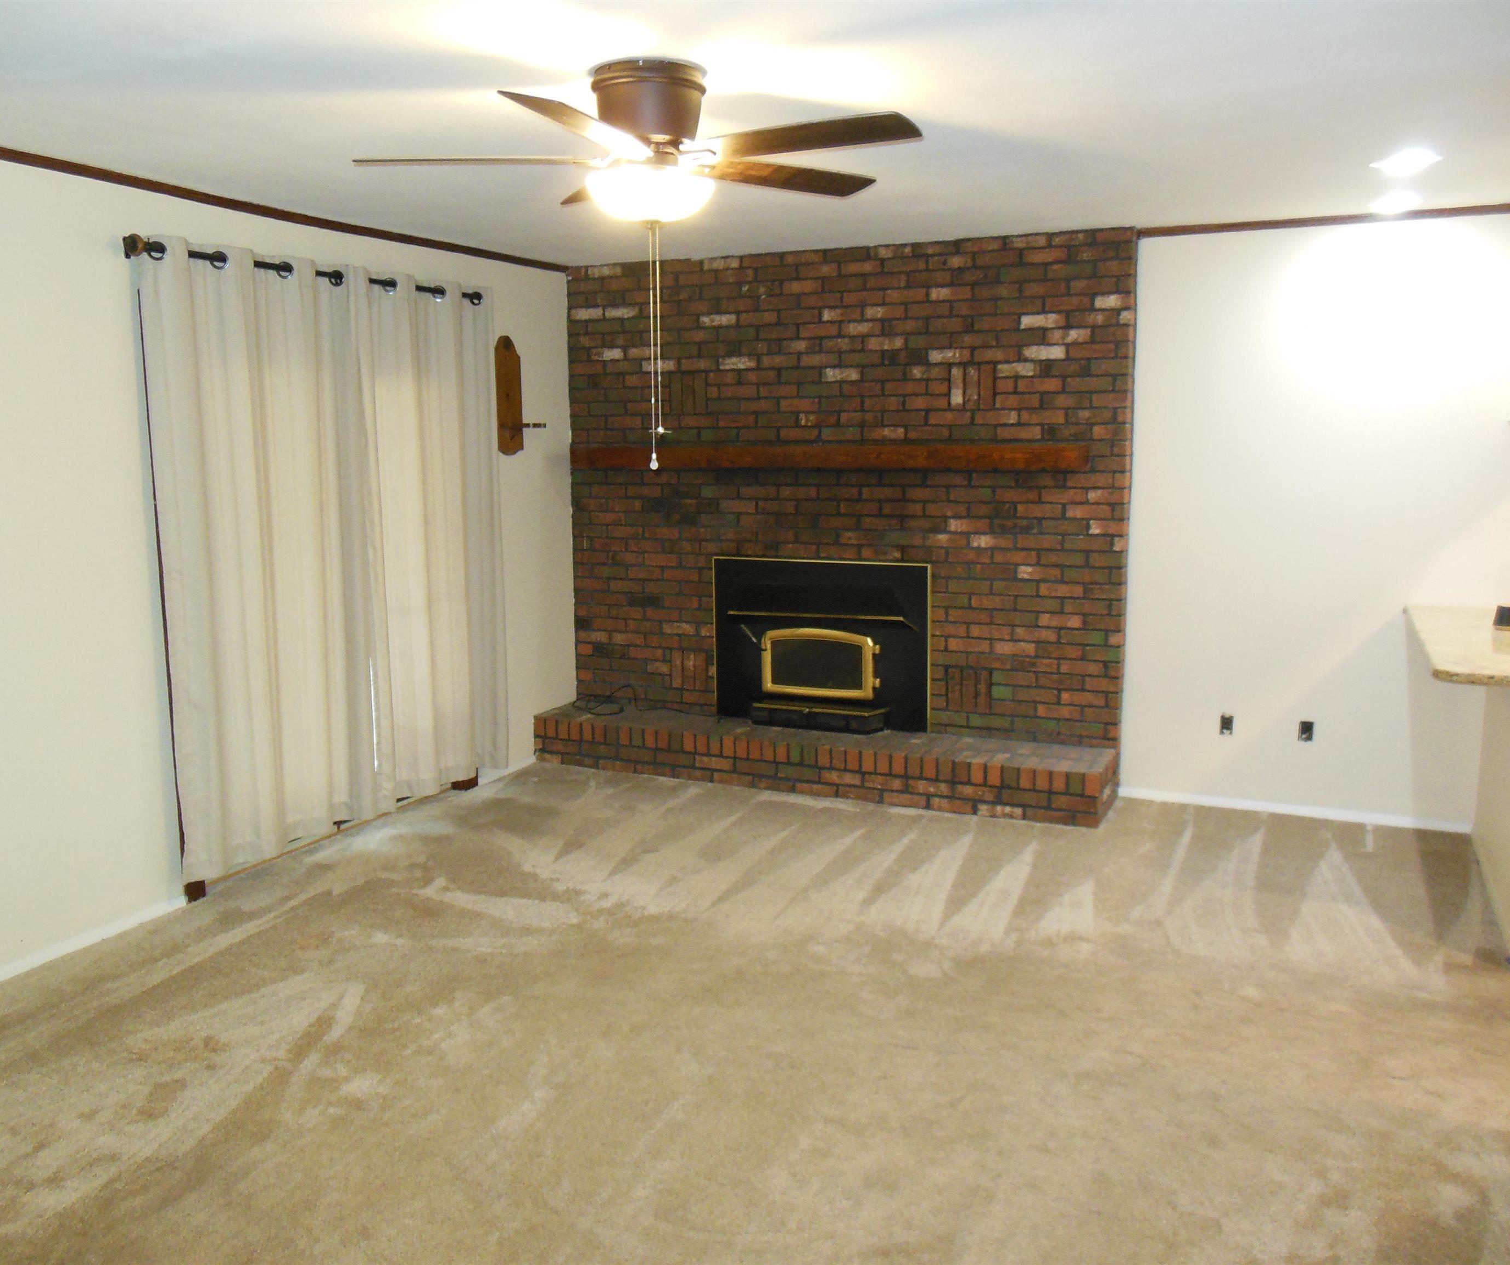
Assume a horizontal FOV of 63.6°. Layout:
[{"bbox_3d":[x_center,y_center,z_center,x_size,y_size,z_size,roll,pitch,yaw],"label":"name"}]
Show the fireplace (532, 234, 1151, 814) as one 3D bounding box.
[{"bbox_3d":[0.249,-0.511,5.580,2.759,2.440,0.474,4,10,25],"label":"fireplace"}]

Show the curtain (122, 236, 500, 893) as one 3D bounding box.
[{"bbox_3d":[-1.563,-0.327,4.787,0.110,2.145,1.750,4,10,25],"label":"curtain"}]

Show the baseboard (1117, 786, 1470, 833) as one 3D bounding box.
[{"bbox_3d":[2.241,0.752,5.156,1.360,0.048,0.018,4,10,25],"label":"baseboard"}]

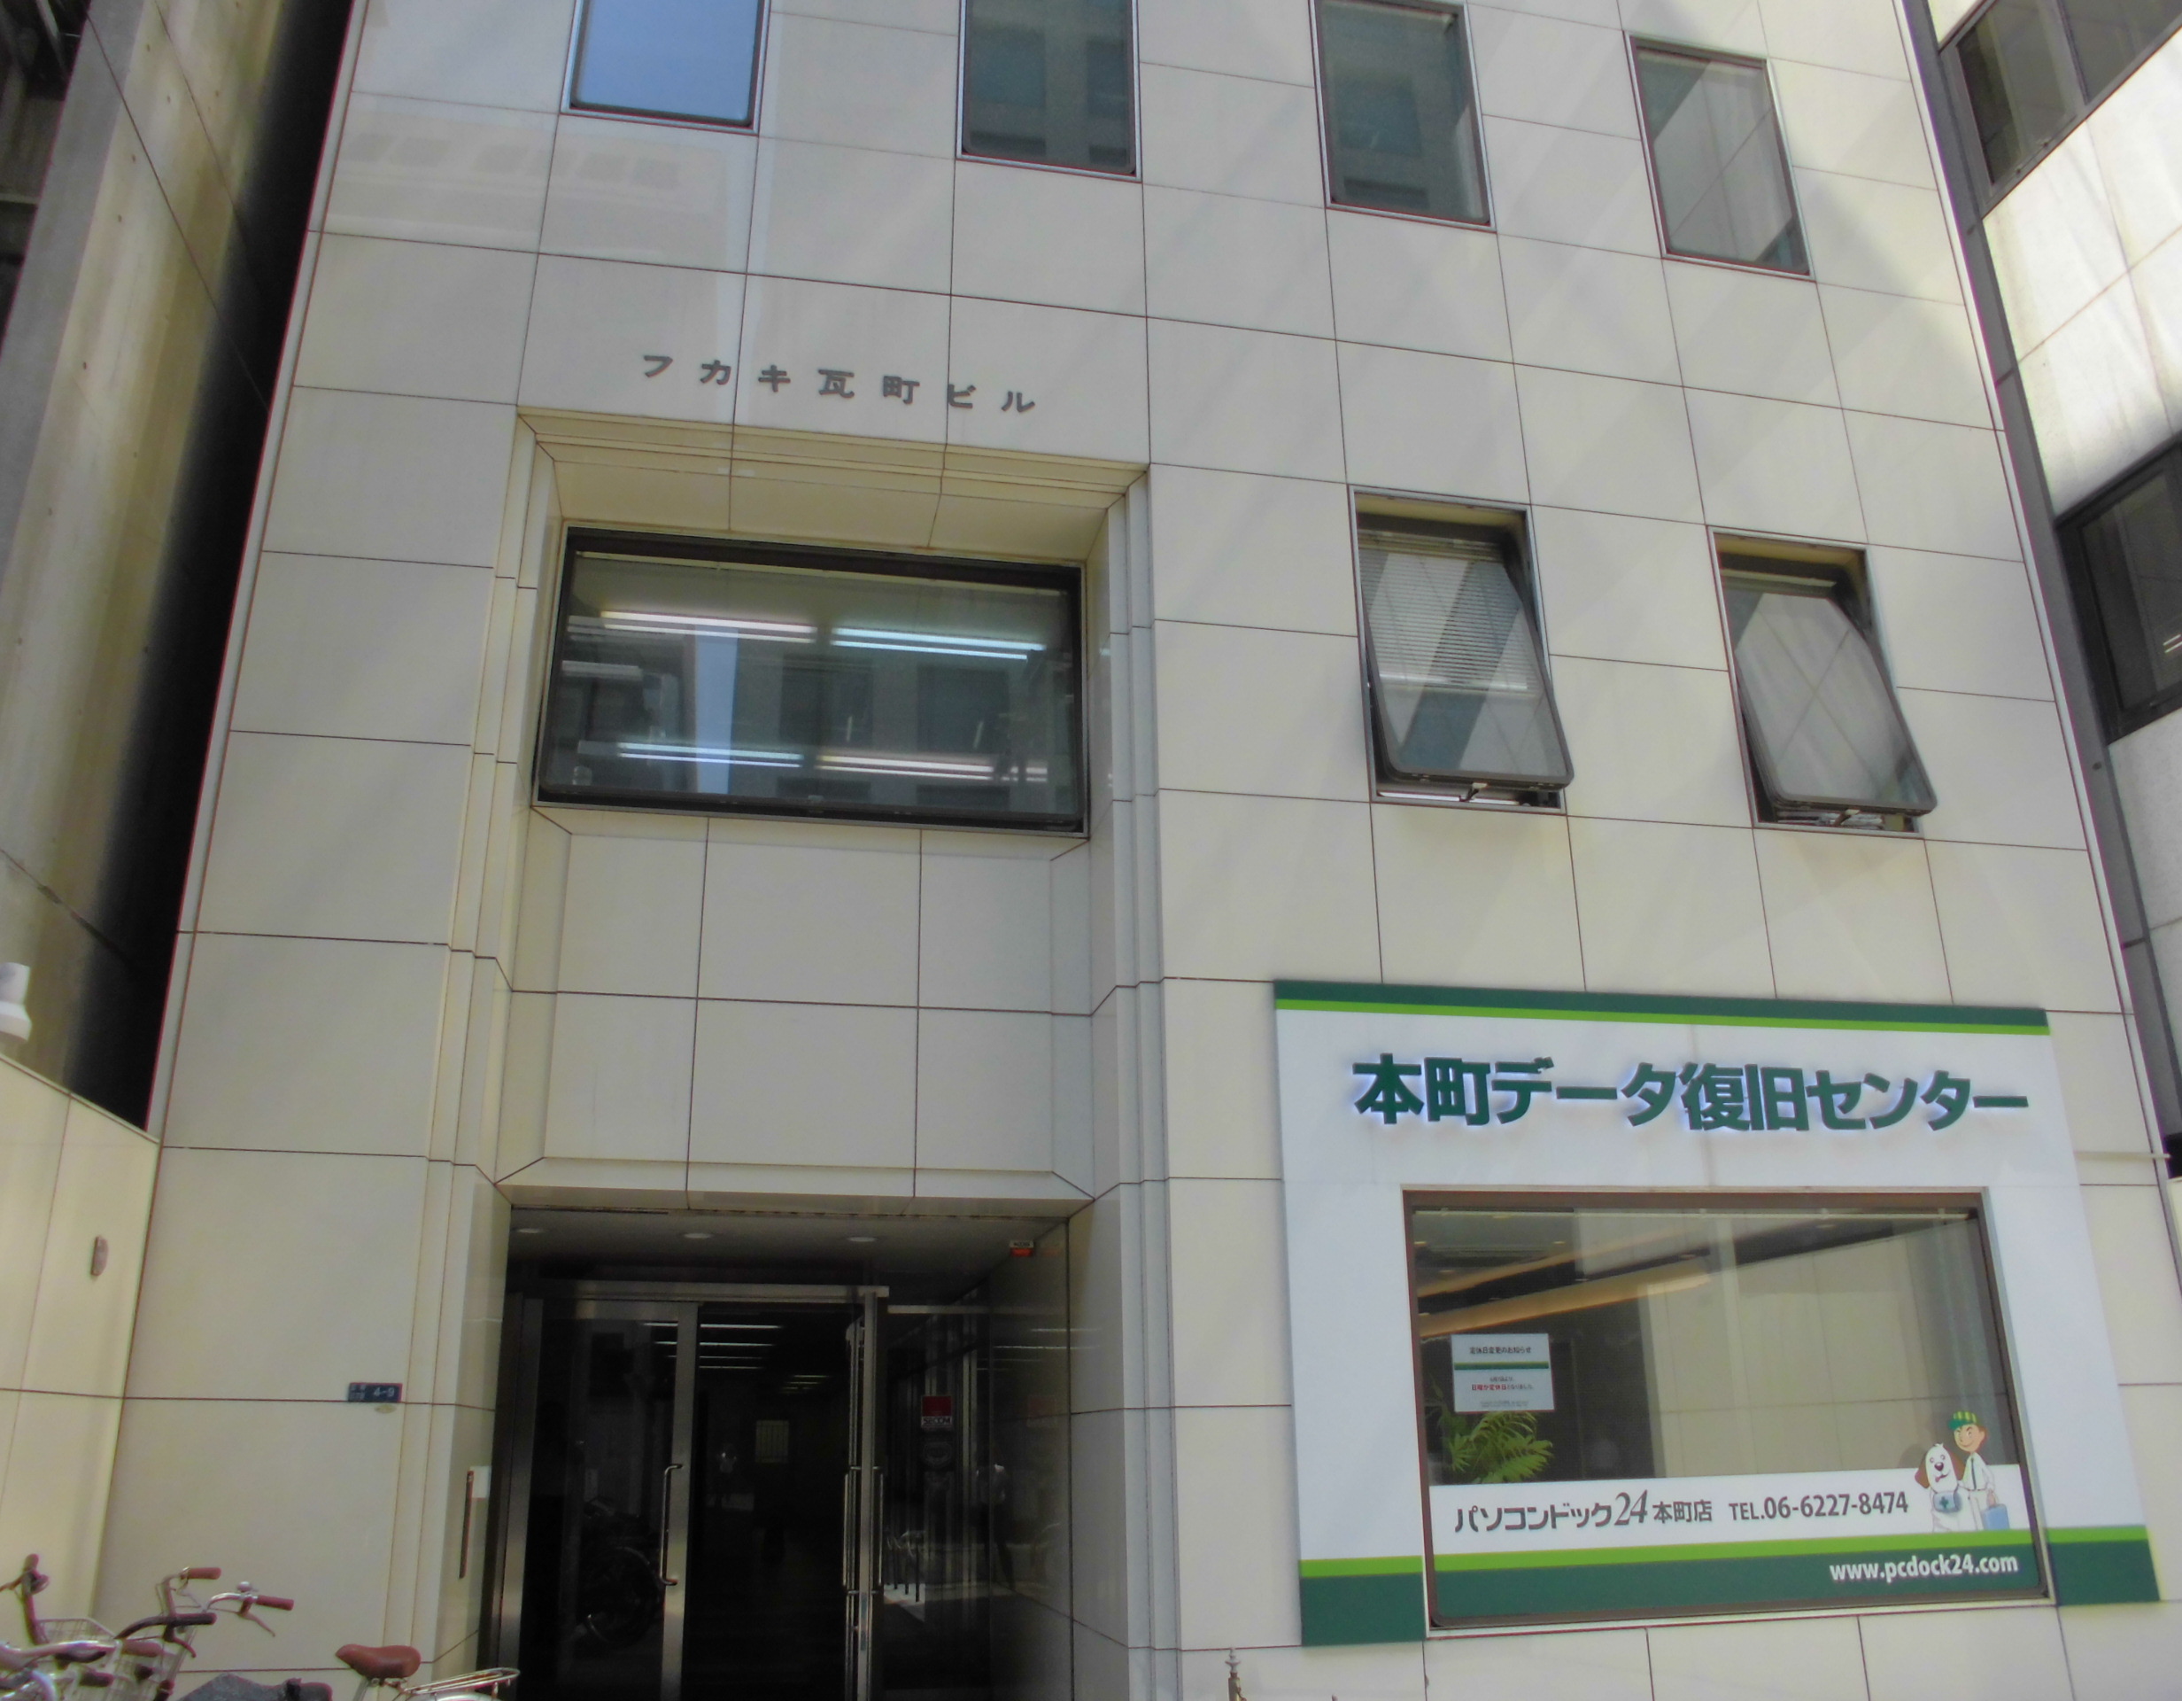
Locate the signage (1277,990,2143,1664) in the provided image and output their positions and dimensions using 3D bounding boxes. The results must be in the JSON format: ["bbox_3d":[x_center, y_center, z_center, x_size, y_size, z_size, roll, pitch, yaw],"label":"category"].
[{"bbox_3d":[2.640,1.859,7.049,3.826,2.579,0.066,3,-20,-11],"label":"signage"}]

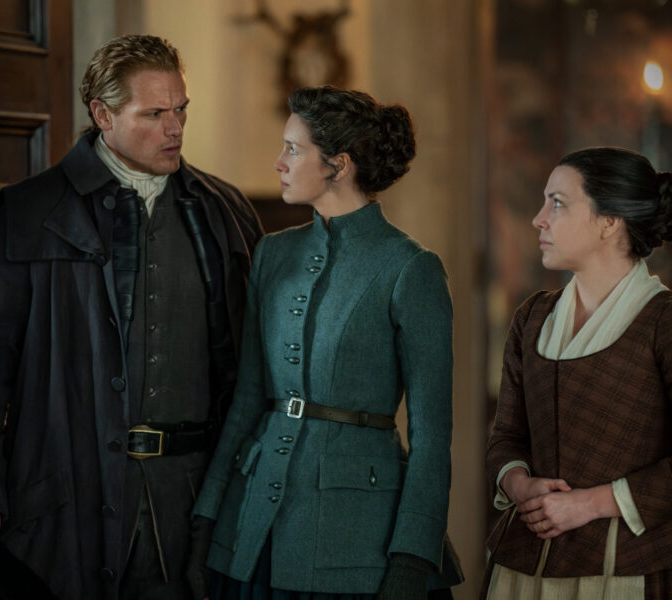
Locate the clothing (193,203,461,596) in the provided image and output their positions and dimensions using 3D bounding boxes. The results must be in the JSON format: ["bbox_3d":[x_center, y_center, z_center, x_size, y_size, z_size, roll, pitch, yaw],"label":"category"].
[{"bbox_3d":[-0.016,0.186,6.320,0.520,0.740,0.370,0,1,38],"label":"clothing"}]

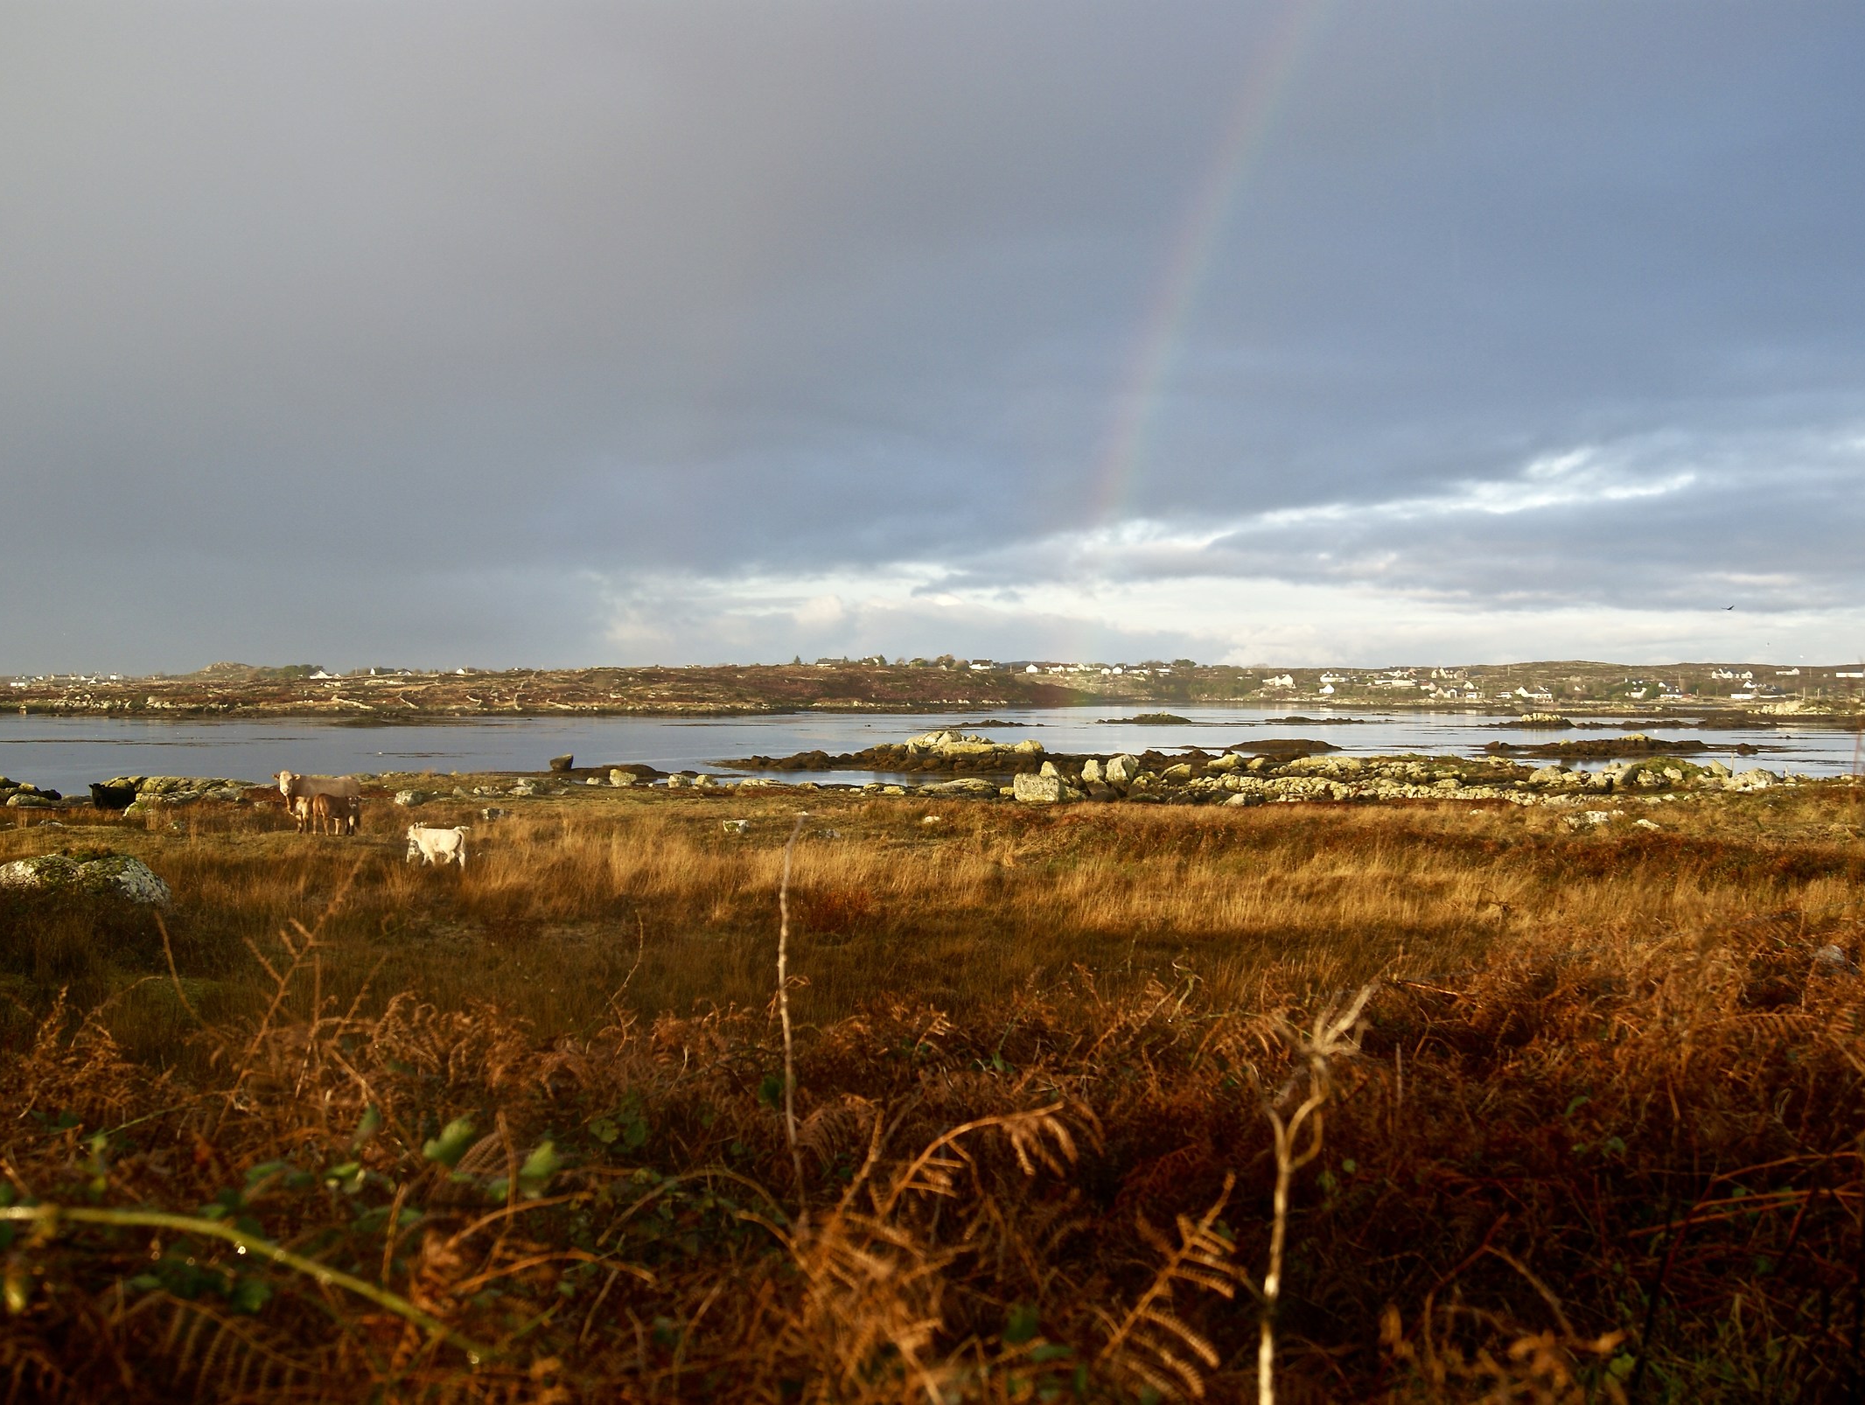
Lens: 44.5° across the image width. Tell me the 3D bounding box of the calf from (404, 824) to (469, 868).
[{"bbox_3d":[-10.442,3.041,48.000,1.300,0.990,0.420,0,0,-10],"label":"calf"}]

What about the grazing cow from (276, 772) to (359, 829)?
[{"bbox_3d":[-15.336,2.504,57.000,2.100,1.480,0.680,0,0,-30],"label":"grazing cow"}]

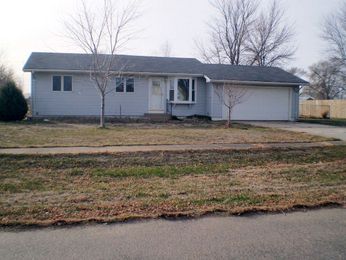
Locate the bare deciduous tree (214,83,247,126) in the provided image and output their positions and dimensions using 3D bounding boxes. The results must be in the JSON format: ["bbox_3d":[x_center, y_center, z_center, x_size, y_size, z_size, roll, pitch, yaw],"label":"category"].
[{"bbox_3d":[3.022,-1.266,18.600,1.700,2.150,1.600,0,5,-11],"label":"bare deciduous tree"}]

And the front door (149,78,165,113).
[{"bbox_3d":[-1.082,-2.270,23.900,1.050,2.200,0.100,0,5,-11],"label":"front door"}]

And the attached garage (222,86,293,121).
[{"bbox_3d":[5.449,-1.729,23.500,4.680,2.200,0.100,0,5,-11],"label":"attached garage"}]

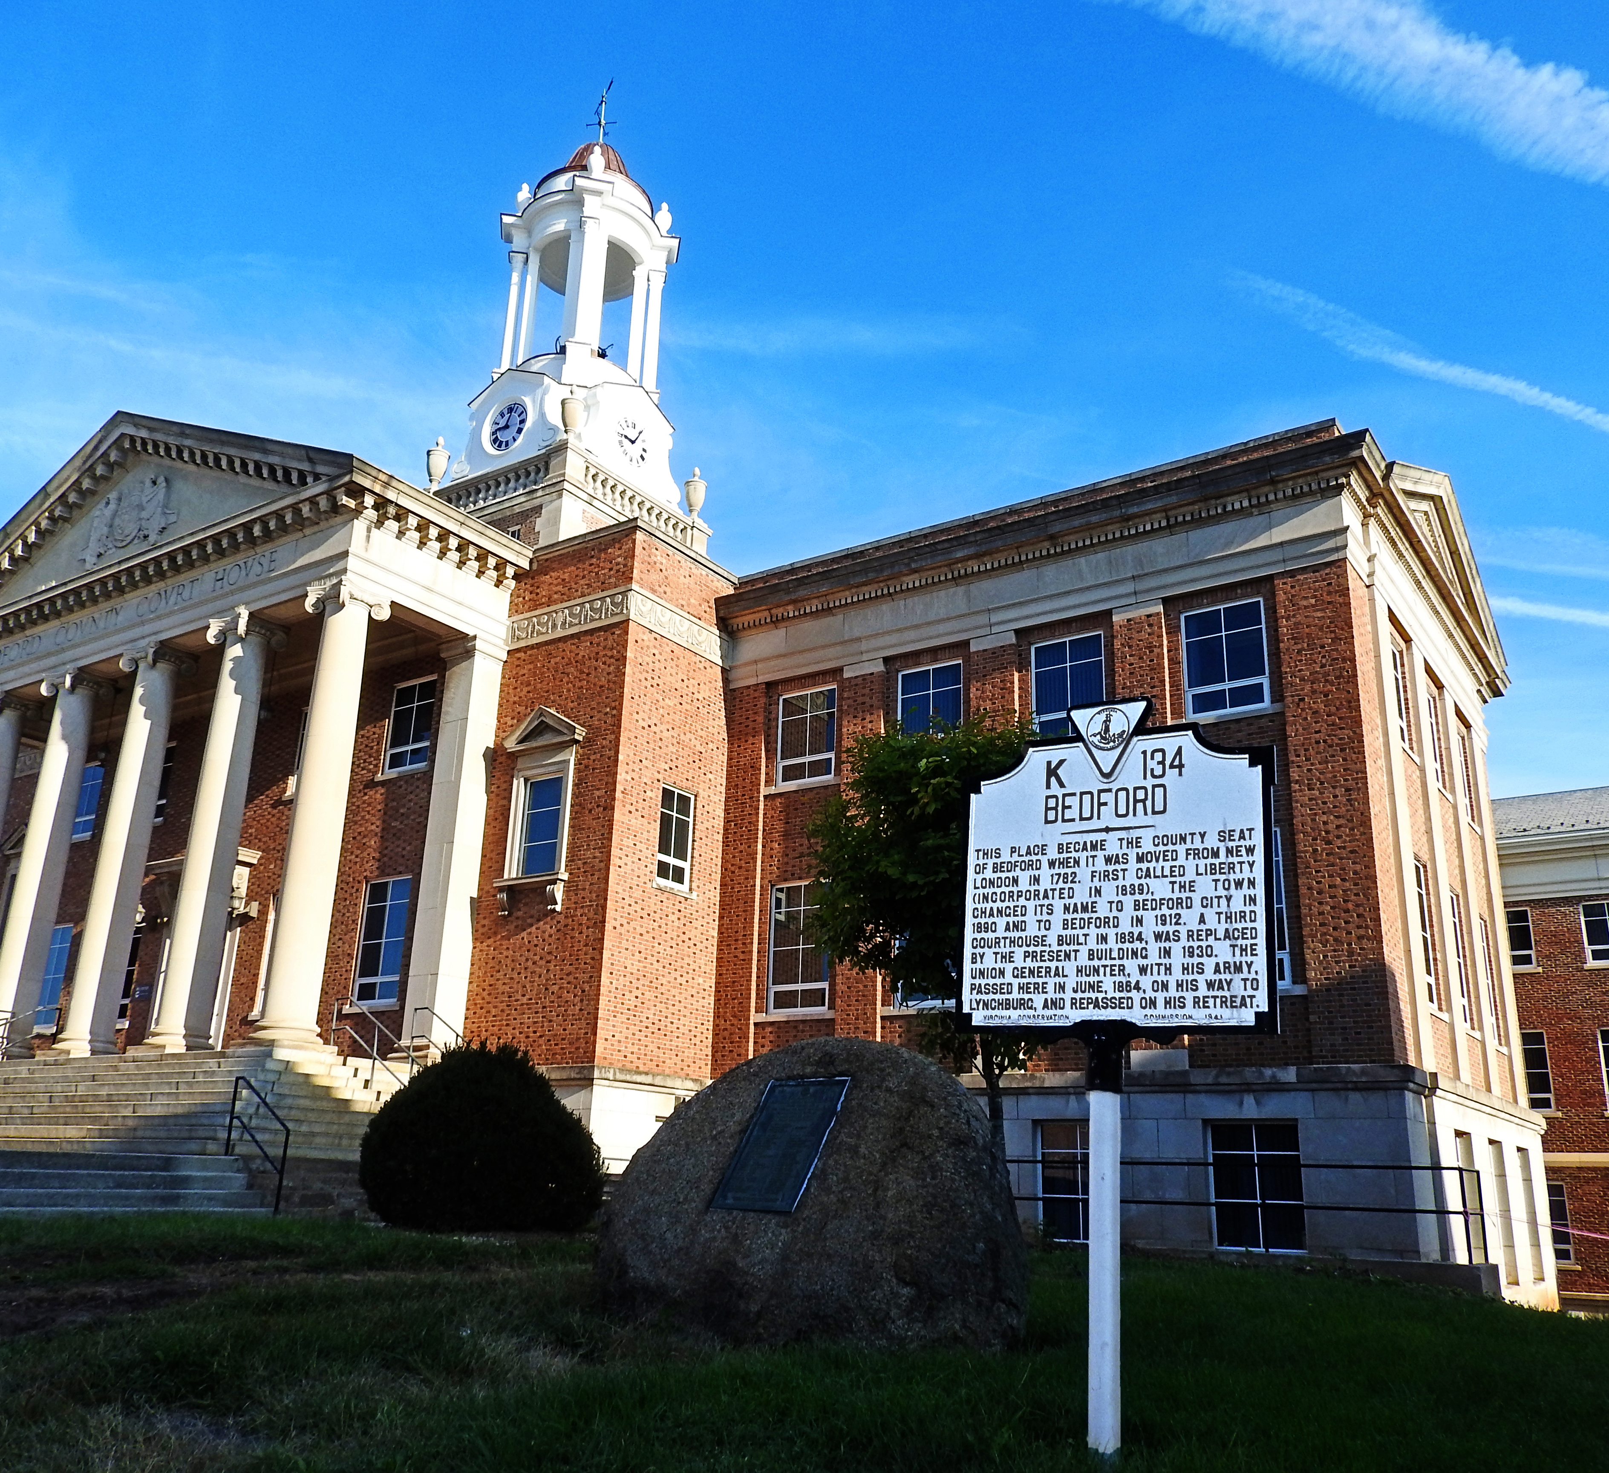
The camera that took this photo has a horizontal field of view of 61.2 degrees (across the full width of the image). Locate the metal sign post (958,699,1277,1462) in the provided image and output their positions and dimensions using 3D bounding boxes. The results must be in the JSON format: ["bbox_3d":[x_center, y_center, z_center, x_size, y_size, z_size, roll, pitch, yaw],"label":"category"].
[{"bbox_3d":[0.936,0.957,4.213,1.060,2.290,0.120,-8,-22,33],"label":"metal sign post"}]

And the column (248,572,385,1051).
[{"bbox_3d":[-7.176,1.131,20.196,0.980,7.027,0.980,-10,-21,33],"label":"column"}]

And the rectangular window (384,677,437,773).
[{"bbox_3d":[-6.878,-0.218,23.891,1.200,1.650,0.140,-10,-22,33],"label":"rectangular window"}]

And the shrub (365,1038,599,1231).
[{"bbox_3d":[-3.018,3.714,12.733,2.195,1.631,2.195,2,-18,0],"label":"shrub"}]

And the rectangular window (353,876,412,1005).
[{"bbox_3d":[-7.341,3.550,23.761,1.157,2.143,0.140,-10,-21,33],"label":"rectangular window"}]

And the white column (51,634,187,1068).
[{"bbox_3d":[-11.670,1.891,23.404,1.050,7.180,1.050,-10,-21,33],"label":"white column"}]

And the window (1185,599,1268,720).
[{"bbox_3d":[6.040,-1.122,19.510,1.200,1.620,0.140,-10,-22,33],"label":"window"}]

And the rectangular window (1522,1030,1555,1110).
[{"bbox_3d":[19.370,8.952,36.503,1.152,2.073,0.200,-10,-21,33],"label":"rectangular window"}]

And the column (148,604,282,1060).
[{"bbox_3d":[-9.332,1.503,21.601,0.980,7.027,0.980,-10,-21,33],"label":"column"}]

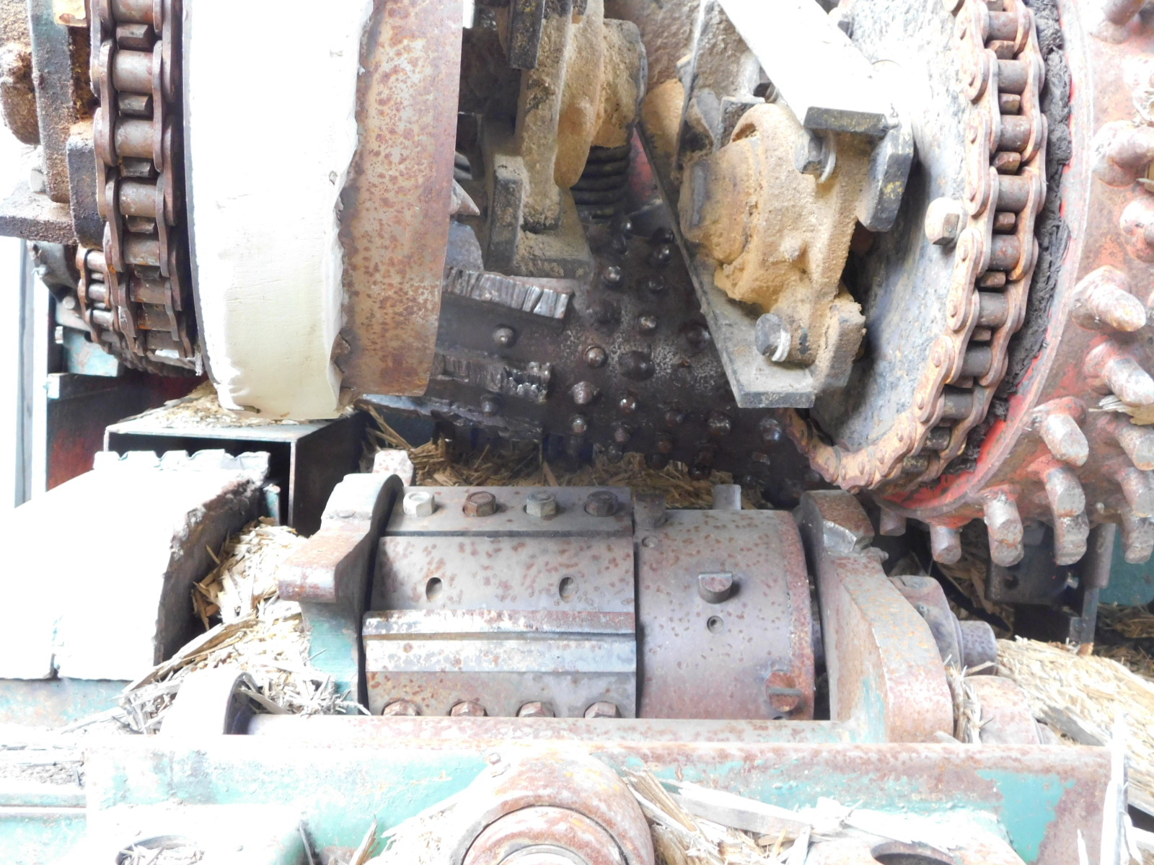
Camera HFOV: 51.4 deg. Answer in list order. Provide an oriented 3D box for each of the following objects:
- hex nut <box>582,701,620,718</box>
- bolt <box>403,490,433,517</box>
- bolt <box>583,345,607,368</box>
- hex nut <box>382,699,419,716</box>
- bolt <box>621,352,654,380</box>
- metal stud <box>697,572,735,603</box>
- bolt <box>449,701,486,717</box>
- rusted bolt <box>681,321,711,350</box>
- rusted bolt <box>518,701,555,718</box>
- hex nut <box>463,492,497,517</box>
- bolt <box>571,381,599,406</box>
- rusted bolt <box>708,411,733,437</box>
[{"bbox_3d":[0.019,0.219,0.905,0.027,0.025,0.013,0,15,0],"label":"hex nut"},{"bbox_3d":[-0.132,0.060,1.000,0.026,0.013,0.025,0,24,0],"label":"bolt"},{"bbox_3d":[0.019,-0.079,1.250,0.024,0.024,0.020,0,3,5],"label":"bolt"},{"bbox_3d":[-0.133,0.217,0.905,0.027,0.025,0.013,0,15,0],"label":"hex nut"},{"bbox_3d":[0.063,-0.070,1.250,0.034,0.031,0.022,0,0,-5],"label":"bolt"},{"bbox_3d":[0.107,0.119,0.922,0.026,0.017,0.021,-2,-31,4],"label":"metal stud"},{"bbox_3d":[-0.082,0.218,0.905,0.027,0.025,0.013,0,15,0],"label":"bolt"},{"bbox_3d":[0.124,-0.101,1.250,0.029,0.029,0.022,1,-5,-10],"label":"rusted bolt"},{"bbox_3d":[-0.031,0.218,0.905,0.027,0.025,0.013,0,15,0],"label":"rusted bolt"},{"bbox_3d":[-0.081,0.060,1.000,0.027,0.013,0.025,0,24,0],"label":"hex nut"},{"bbox_3d":[0.008,-0.041,1.250,0.027,0.026,0.022,3,22,7],"label":"bolt"},{"bbox_3d":[0.145,-0.009,1.220,0.026,0.026,0.022,-2,25,-4],"label":"rusted bolt"}]

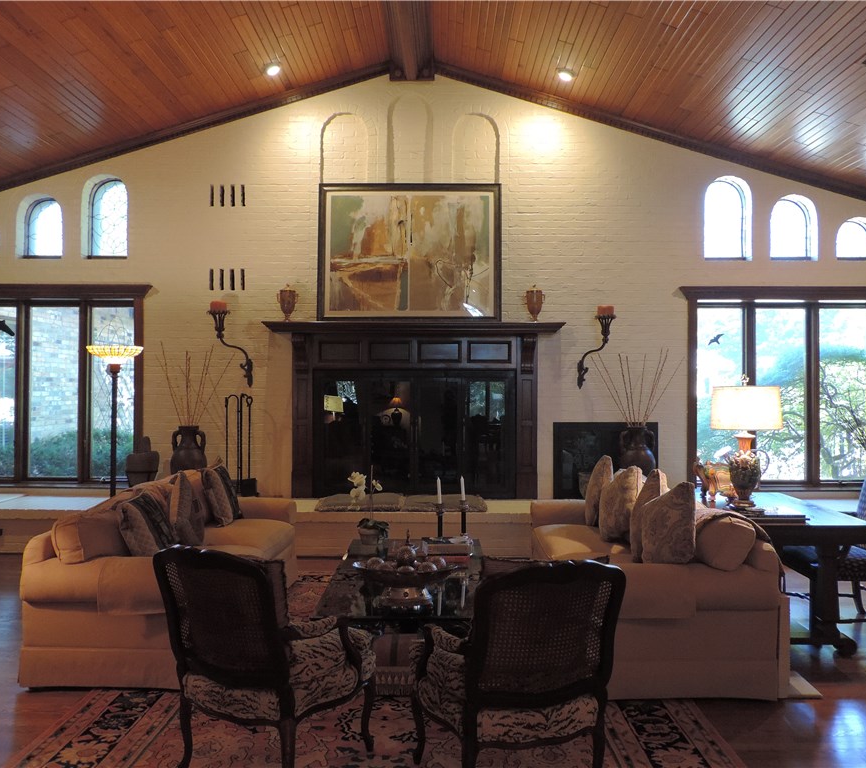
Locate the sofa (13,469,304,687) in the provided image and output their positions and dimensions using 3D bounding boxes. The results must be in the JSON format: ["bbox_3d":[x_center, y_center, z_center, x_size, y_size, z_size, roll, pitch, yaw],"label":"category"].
[{"bbox_3d":[-1.554,1.070,4.544,0.933,0.860,2.119,0,0,1],"label":"sofa"}]

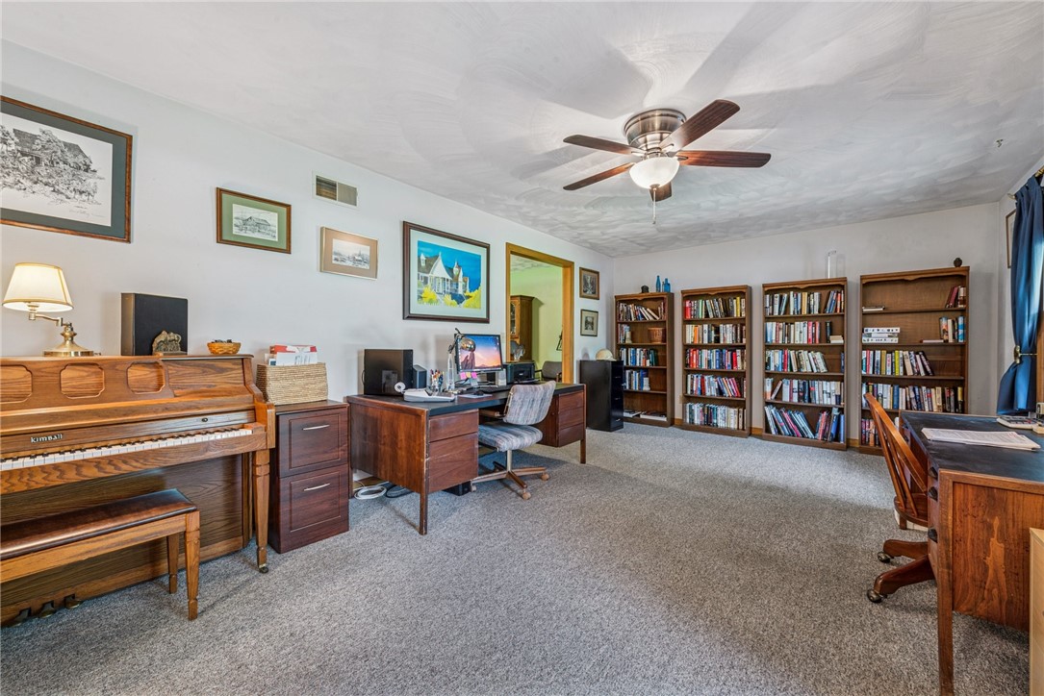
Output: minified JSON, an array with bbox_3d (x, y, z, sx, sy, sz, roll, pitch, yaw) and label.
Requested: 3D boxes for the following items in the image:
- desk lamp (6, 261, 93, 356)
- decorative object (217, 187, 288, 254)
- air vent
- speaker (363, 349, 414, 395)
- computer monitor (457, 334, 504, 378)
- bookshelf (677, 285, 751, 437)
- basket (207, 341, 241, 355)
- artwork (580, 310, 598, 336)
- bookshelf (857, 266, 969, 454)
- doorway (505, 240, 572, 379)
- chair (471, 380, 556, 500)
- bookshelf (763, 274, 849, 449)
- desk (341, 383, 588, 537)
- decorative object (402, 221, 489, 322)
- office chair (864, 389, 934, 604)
[{"bbox_3d":[-2.036,-0.160,1.756,0.224,0.405,0.258,0,1,39],"label":"desk lamp"},{"bbox_3d":[-1.616,-0.762,2.476,0.025,0.318,0.400,0,1,39],"label":"decorative object"},{"bbox_3d":[-1.309,-1.108,2.886,0.022,0.185,0.351,0,1,39],"label":"air vent"},{"bbox_3d":[-0.999,0.191,3.131,0.310,0.340,0.180,0,1,13],"label":"speaker"},{"bbox_3d":[-0.380,0.052,3.644,0.120,0.370,0.530,0,1,44],"label":"computer monitor"},{"bbox_3d":[2.465,0.165,5.154,0.764,1.809,0.258,0,1,39],"label":"bookshelf"},{"bbox_3d":[-1.642,-0.001,2.235,0.155,0.070,0.155,0,1,39],"label":"basket"},{"bbox_3d":[0.950,-0.334,5.605,0.025,0.355,0.470,0,1,39],"label":"artwork"},{"bbox_3d":[3.846,0.173,4.026,0.757,1.809,0.258,0,1,39],"label":"bookshelf"},{"bbox_3d":[0.222,-0.019,4.854,0.150,2.190,1.360,0,1,39],"label":"doorway"},{"bbox_3d":[-0.097,0.680,3.235,0.560,0.840,0.600,-1,1,-36],"label":"chair"},{"bbox_3d":[3.177,0.170,4.573,0.766,1.808,0.258,0,1,39],"label":"bookshelf"},{"bbox_3d":[-0.338,0.722,3.375,0.902,0.736,1.842,0,1,39],"label":"desk"},{"bbox_3d":[-0.647,-0.635,3.692,0.031,0.800,1.005,0,1,39],"label":"decorative object"},{"bbox_3d":[1.851,0.676,1.732,0.590,0.870,0.520,1,1,45],"label":"office chair"}]

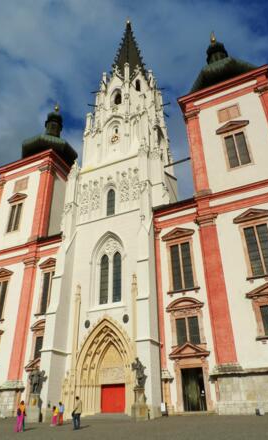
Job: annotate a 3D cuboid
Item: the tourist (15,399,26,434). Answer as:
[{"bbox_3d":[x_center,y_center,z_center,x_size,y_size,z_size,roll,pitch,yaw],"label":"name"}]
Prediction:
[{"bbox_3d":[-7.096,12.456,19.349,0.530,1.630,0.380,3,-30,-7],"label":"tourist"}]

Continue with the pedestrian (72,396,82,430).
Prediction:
[{"bbox_3d":[-3.457,11.920,18.839,0.550,1.740,0.380,11,-32,-21],"label":"pedestrian"}]

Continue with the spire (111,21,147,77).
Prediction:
[{"bbox_3d":[-1.061,-36.262,64.388,7.300,19.500,7.300,-14,-30,22],"label":"spire"}]

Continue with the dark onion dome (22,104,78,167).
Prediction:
[{"bbox_3d":[-19.420,-19.336,72.312,12.600,22.800,12.600,-14,-32,20],"label":"dark onion dome"}]

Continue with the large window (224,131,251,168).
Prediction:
[{"bbox_3d":[14.048,-9.481,41.523,2.800,5.600,0.350,-14,-32,20],"label":"large window"}]

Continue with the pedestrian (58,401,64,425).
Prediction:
[{"bbox_3d":[-5.398,14.255,22.500,0.500,1.520,0.360,4,-28,-11],"label":"pedestrian"}]

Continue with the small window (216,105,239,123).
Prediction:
[{"bbox_3d":[11.637,-13.133,37.475,2.500,2.050,0.300,-14,-30,22],"label":"small window"}]

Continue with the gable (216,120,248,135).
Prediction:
[{"bbox_3d":[11.631,-11.467,36.450,3.850,1.200,0.550,-14,-30,22],"label":"gable"}]

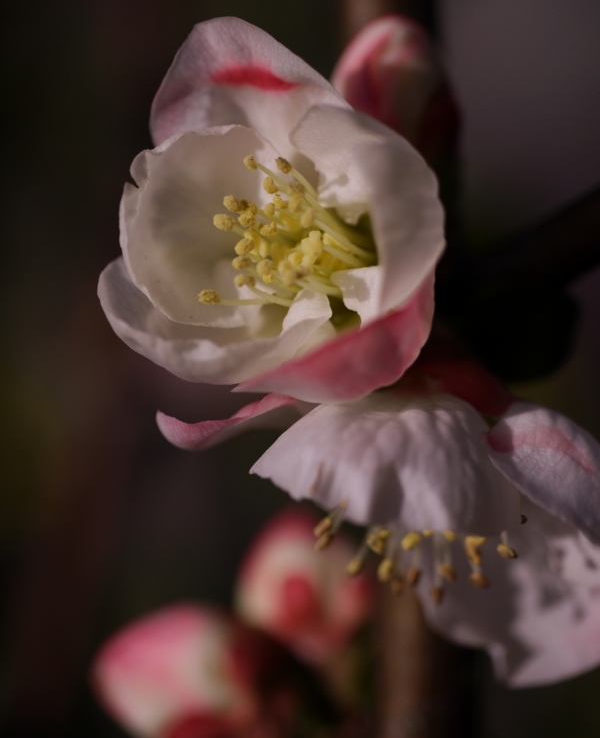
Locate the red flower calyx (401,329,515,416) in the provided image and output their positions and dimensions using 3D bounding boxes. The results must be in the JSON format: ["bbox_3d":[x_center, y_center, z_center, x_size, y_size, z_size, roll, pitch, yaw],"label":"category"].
[{"bbox_3d":[0.018,0.001,0.238,0.012,0.009,0.006,5,6,-10],"label":"red flower calyx"}]

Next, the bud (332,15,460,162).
[{"bbox_3d":[0.011,-0.033,0.245,0.013,0.018,0.013,-16,15,3],"label":"bud"}]

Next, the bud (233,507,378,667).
[{"bbox_3d":[0.000,0.026,0.252,0.015,0.018,0.015,-18,18,3],"label":"bud"}]

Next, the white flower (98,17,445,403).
[{"bbox_3d":[-0.003,-0.017,0.222,0.034,0.038,0.026,-9,-7,24],"label":"white flower"}]

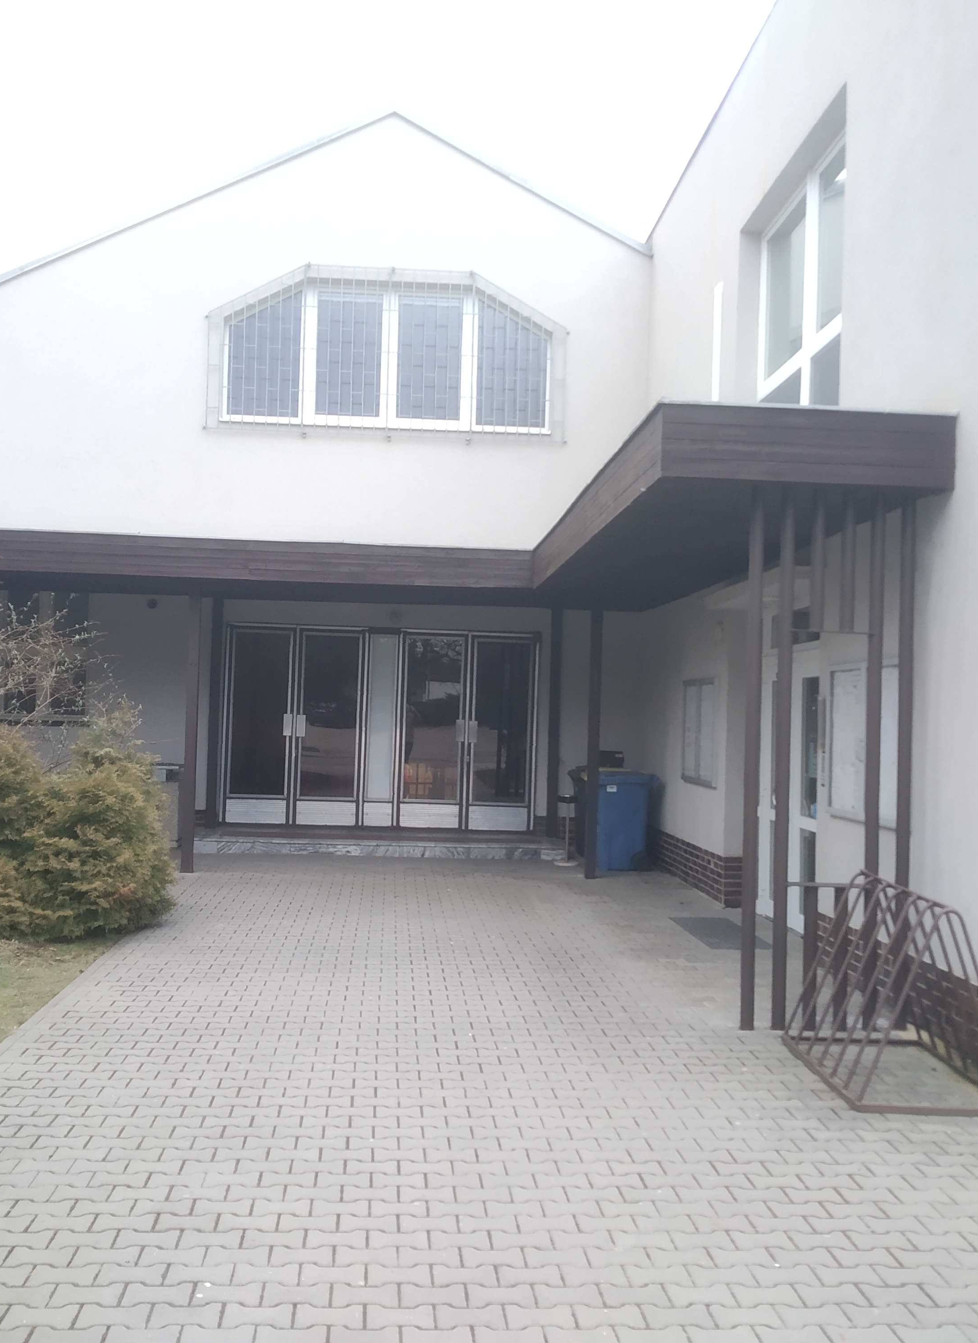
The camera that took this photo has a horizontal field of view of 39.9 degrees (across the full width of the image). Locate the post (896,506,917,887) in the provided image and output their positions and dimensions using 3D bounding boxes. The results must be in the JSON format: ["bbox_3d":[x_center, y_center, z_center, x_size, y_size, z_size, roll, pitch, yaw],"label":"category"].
[{"bbox_3d":[2.331,0.507,7.551,0.057,2.987,0.057,2,-2,-4],"label":"post"}]

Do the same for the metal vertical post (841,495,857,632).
[{"bbox_3d":[2.021,-0.606,7.564,0.057,0.780,0.057,2,-2,-4],"label":"metal vertical post"}]

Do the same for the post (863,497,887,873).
[{"bbox_3d":[2.156,0.502,7.539,0.057,2.987,0.057,2,-2,-4],"label":"post"}]

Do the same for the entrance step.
[{"bbox_3d":[-1.260,2.058,15.813,4.330,0.165,0.900,2,-2,-4],"label":"entrance step"}]

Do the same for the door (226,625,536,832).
[{"bbox_3d":[-1.300,0.681,16.237,3.740,2.400,0.120,2,-2,-4],"label":"door"}]

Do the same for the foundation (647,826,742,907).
[{"bbox_3d":[2.067,1.948,13.968,0.200,0.450,3.950,2,-2,-4],"label":"foundation"}]

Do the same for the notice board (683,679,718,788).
[{"bbox_3d":[2.033,0.588,13.134,0.080,1.040,1.460,2,-2,-4],"label":"notice board"}]

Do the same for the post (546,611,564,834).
[{"bbox_3d":[0.783,0.622,16.226,0.140,2.770,0.140,2,-2,-4],"label":"post"}]

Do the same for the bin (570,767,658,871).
[{"bbox_3d":[1.479,1.660,14.977,0.740,1.075,0.580,2,-2,-4],"label":"bin"}]

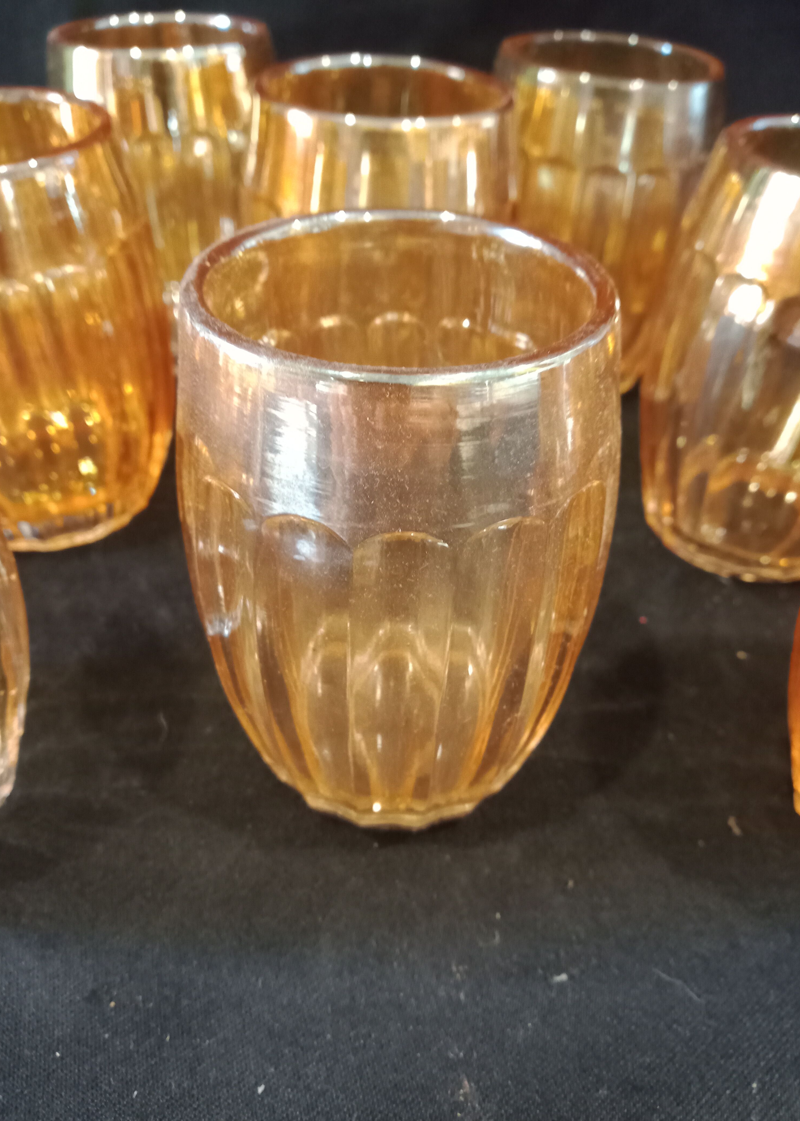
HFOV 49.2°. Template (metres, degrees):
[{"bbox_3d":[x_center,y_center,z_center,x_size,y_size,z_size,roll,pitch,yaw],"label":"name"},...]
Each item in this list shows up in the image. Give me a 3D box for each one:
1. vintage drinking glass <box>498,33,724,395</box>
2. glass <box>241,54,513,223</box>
[{"bbox_3d":[0.058,-0.107,0.282,0.076,0.100,0.076,1,40,0],"label":"vintage drinking glass"},{"bbox_3d":[-0.006,-0.082,0.251,0.076,0.100,0.076,1,40,0],"label":"glass"}]

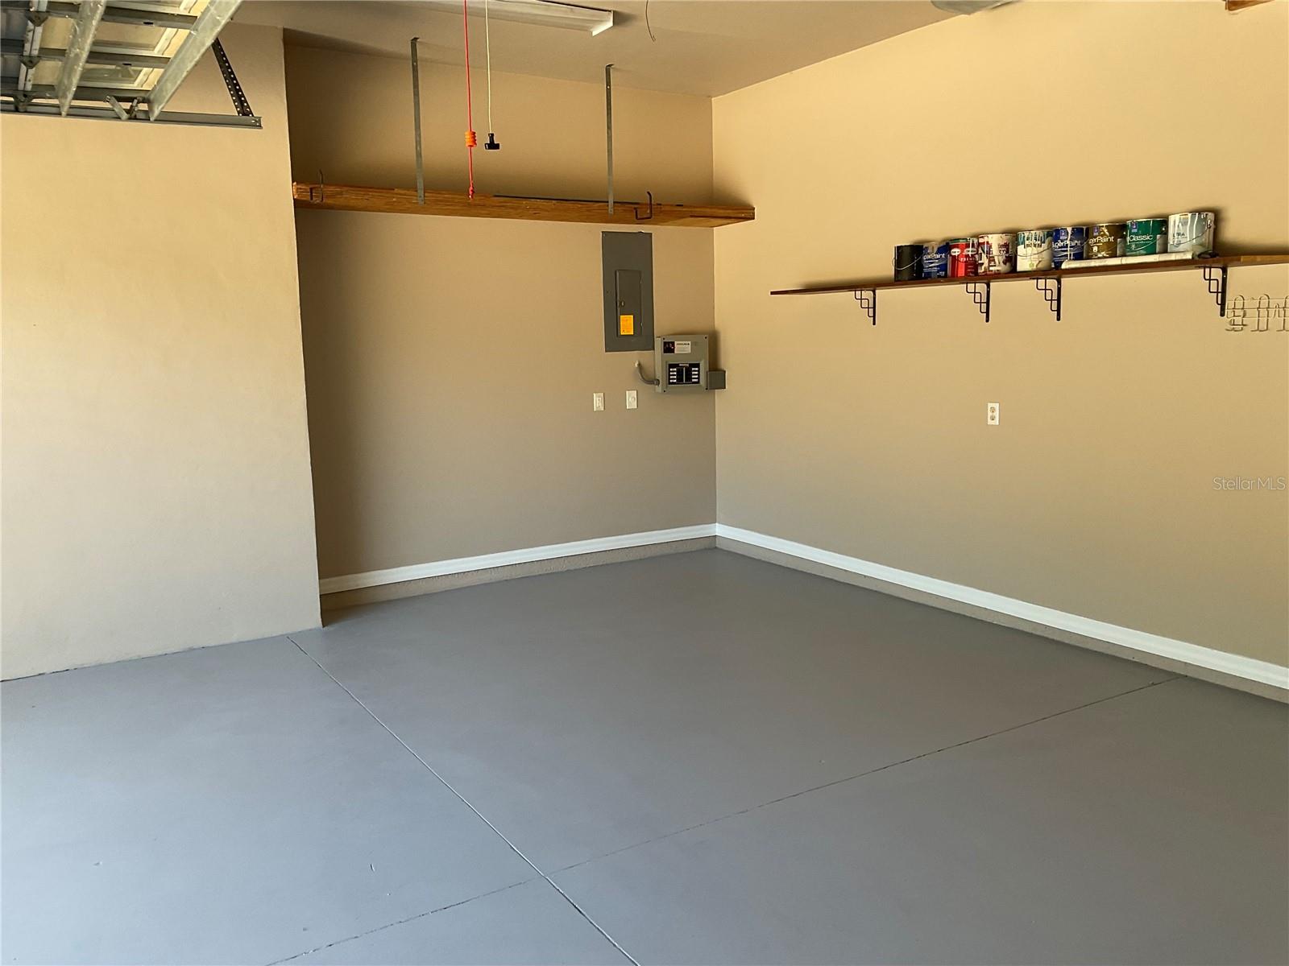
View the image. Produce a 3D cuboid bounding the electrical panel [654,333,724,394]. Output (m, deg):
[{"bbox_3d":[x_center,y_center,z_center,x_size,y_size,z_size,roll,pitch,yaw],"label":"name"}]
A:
[{"bbox_3d":[0.311,-0.821,7.410,0.510,0.370,0.115,-6,10,-31],"label":"electrical panel"}]

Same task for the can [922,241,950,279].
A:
[{"bbox_3d":[1.526,-1.144,5.592,0.166,0.189,0.166,-1,8,0],"label":"can"}]

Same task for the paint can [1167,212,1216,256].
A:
[{"bbox_3d":[2.243,-1.002,4.426,0.166,0.189,0.166,6,11,41],"label":"paint can"}]

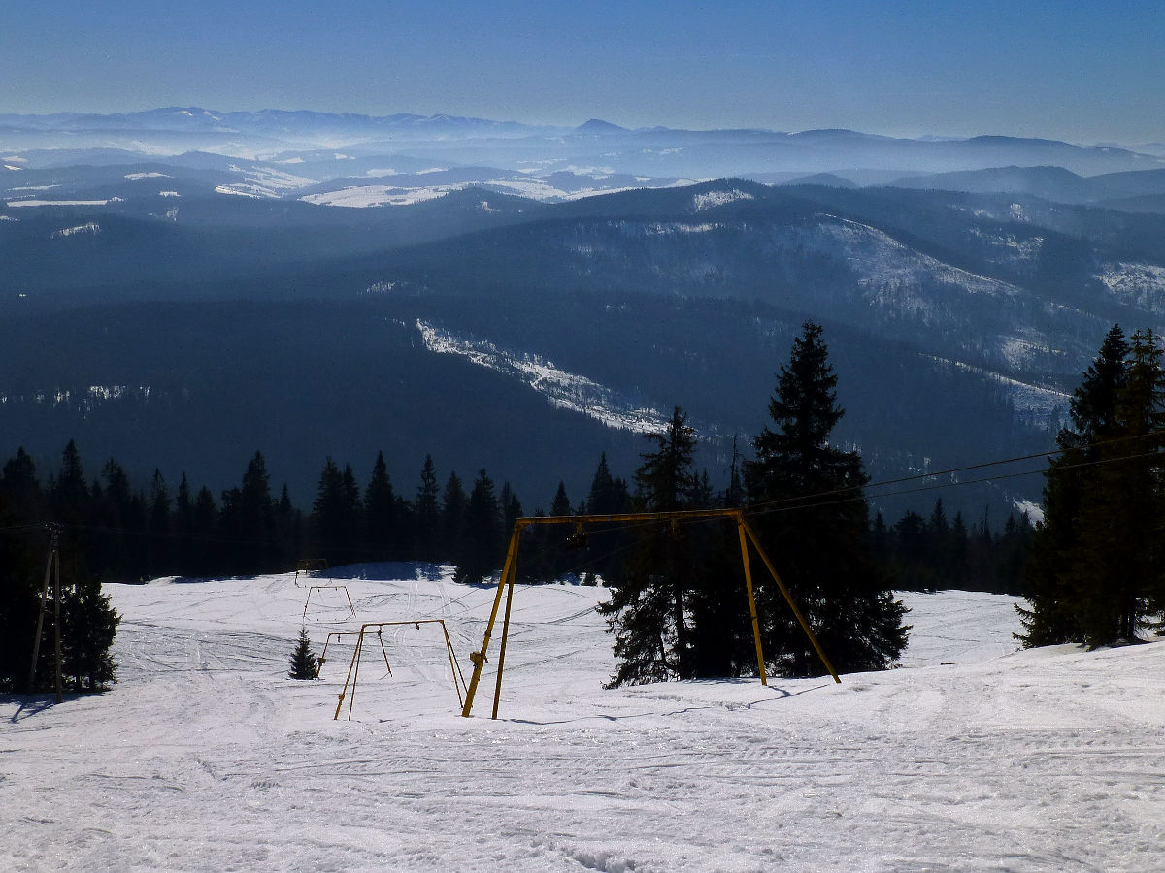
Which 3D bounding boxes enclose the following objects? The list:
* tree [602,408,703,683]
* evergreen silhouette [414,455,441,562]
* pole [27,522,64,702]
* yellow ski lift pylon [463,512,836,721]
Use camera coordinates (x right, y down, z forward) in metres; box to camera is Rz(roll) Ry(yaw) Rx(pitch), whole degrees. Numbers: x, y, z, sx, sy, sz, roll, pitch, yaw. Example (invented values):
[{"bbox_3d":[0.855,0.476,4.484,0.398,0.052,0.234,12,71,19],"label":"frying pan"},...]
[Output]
[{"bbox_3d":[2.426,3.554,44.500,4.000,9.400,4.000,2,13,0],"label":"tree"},{"bbox_3d":[-25.250,11.635,225.000,4.800,18.000,4.800,2,13,0],"label":"evergreen silhouette"},{"bbox_3d":[-24.101,7.896,62.000,1.650,8.600,1.200,2,13,0],"label":"pole"},{"bbox_3d":[1.455,4.290,30.090,7.500,4.800,3.200,-1,13,-15],"label":"yellow ski lift pylon"}]

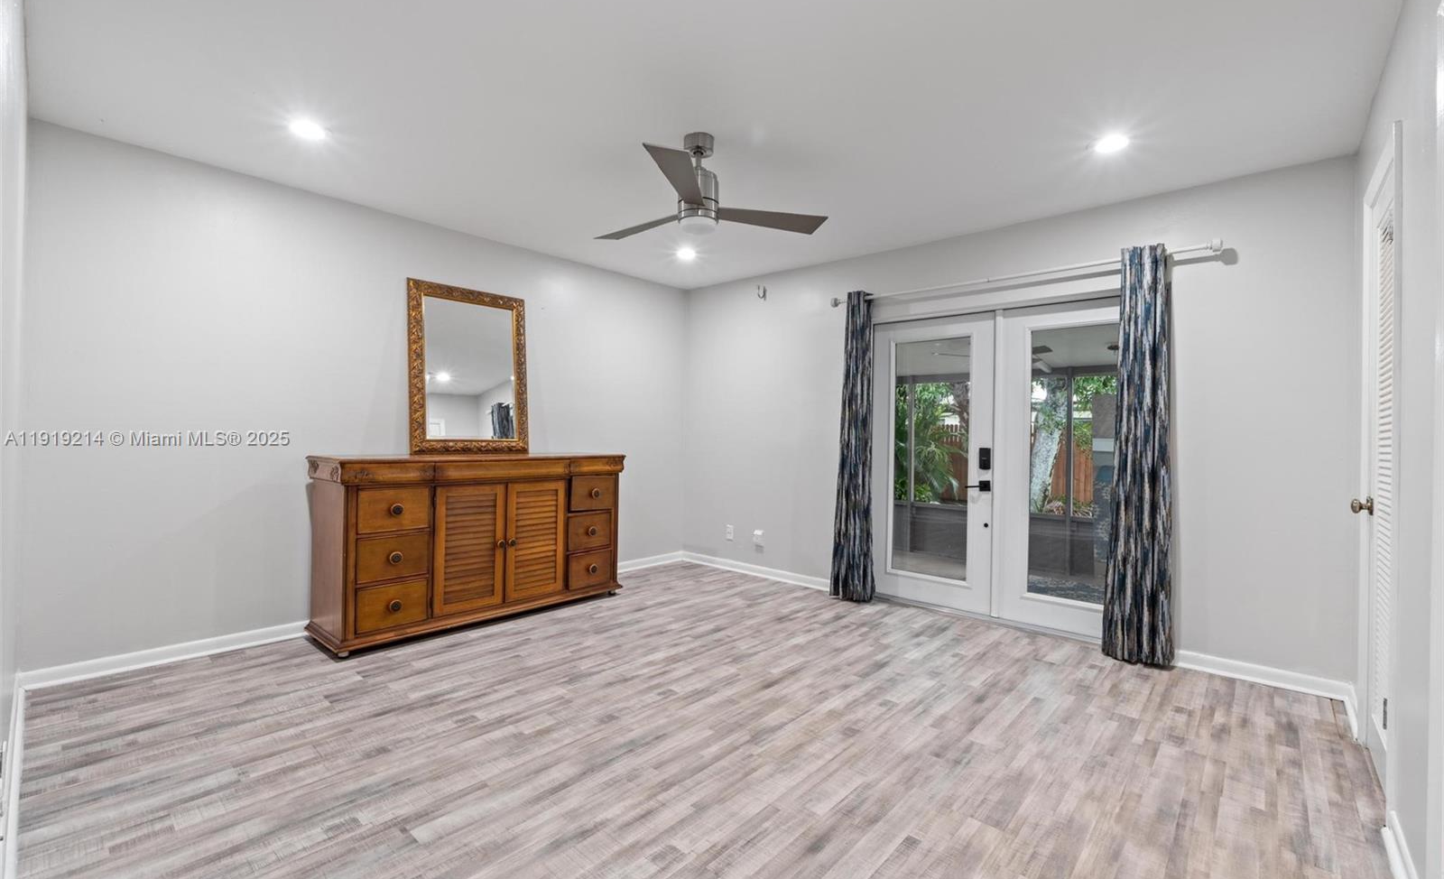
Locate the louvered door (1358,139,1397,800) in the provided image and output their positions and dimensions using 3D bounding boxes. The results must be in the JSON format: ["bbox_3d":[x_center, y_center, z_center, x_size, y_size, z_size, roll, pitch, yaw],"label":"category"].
[{"bbox_3d":[2.257,0.116,2.038,0.048,2.054,0.566,1,0,42],"label":"louvered door"}]

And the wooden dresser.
[{"bbox_3d":[-1.498,0.606,3.839,0.535,0.988,1.825,1,0,42],"label":"wooden dresser"}]

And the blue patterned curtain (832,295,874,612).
[{"bbox_3d":[0.938,0.048,4.254,0.278,2.165,0.139,1,0,42],"label":"blue patterned curtain"}]

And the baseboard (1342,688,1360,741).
[{"bbox_3d":[2.623,1.122,2.504,0.031,0.080,0.511,1,0,42],"label":"baseboard"}]

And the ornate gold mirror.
[{"bbox_3d":[-1.651,-0.436,3.966,0.040,1.092,0.790,-8,-6,41],"label":"ornate gold mirror"}]

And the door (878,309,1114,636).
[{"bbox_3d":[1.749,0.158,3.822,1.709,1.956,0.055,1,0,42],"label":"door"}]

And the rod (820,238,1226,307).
[{"bbox_3d":[1.627,-0.963,3.653,2.176,0.078,0.100,1,0,42],"label":"rod"}]

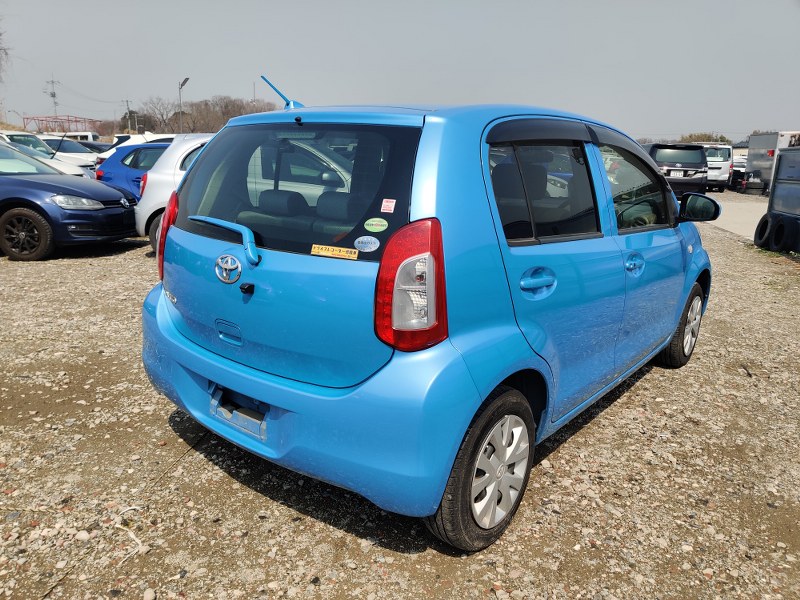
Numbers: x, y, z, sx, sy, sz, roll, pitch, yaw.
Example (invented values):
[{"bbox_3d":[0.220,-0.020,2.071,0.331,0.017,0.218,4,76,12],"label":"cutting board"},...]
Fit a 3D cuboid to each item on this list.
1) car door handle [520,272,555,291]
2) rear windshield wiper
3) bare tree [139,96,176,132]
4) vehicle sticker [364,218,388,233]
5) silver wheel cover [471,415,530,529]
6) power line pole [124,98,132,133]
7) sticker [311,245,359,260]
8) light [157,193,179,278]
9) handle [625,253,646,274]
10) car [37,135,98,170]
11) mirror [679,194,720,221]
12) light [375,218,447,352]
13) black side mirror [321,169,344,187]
[{"bbox_3d":[0.453,-0.056,2.024,0.040,0.042,0.230,12,15,37],"label":"car door handle"},{"bbox_3d":[-0.621,-0.206,2.138,0.090,0.110,0.520,-11,18,-41],"label":"rear windshield wiper"},{"bbox_3d":[-32.897,-24.179,85.000,5.000,6.500,5.000,2,14,0],"label":"bare tree"},{"bbox_3d":[-0.070,-0.221,1.853,0.077,0.044,0.003,7,-12,23],"label":"vehicle sticker"},{"bbox_3d":[0.348,0.587,2.133,0.050,0.390,0.390,12,17,37],"label":"silver wheel cover"},{"bbox_3d":[-53.227,-33.764,122.783,1.600,10.500,0.500,1,13,0],"label":"power line pole"},{"bbox_3d":[-0.199,-0.141,1.881,0.175,0.036,0.004,9,-16,27],"label":"sticker"},{"bbox_3d":[-0.963,-0.254,2.545,0.200,0.375,0.210,11,16,37],"label":"light"},{"bbox_3d":[1.053,-0.163,2.784,0.055,0.100,0.210,11,16,37],"label":"handle"},{"bbox_3d":[-9.045,-3.472,15.700,4.500,1.470,1.780,8,15,25],"label":"car"},{"bbox_3d":[1.538,-0.474,3.191,0.215,0.150,0.130,12,17,37],"label":"mirror"},{"bbox_3d":[0.045,-0.051,1.774,0.215,0.350,0.175,9,15,26],"label":"light"},{"bbox_3d":[-0.797,-1.413,7.257,0.160,0.170,0.210,2,13,4],"label":"black side mirror"}]

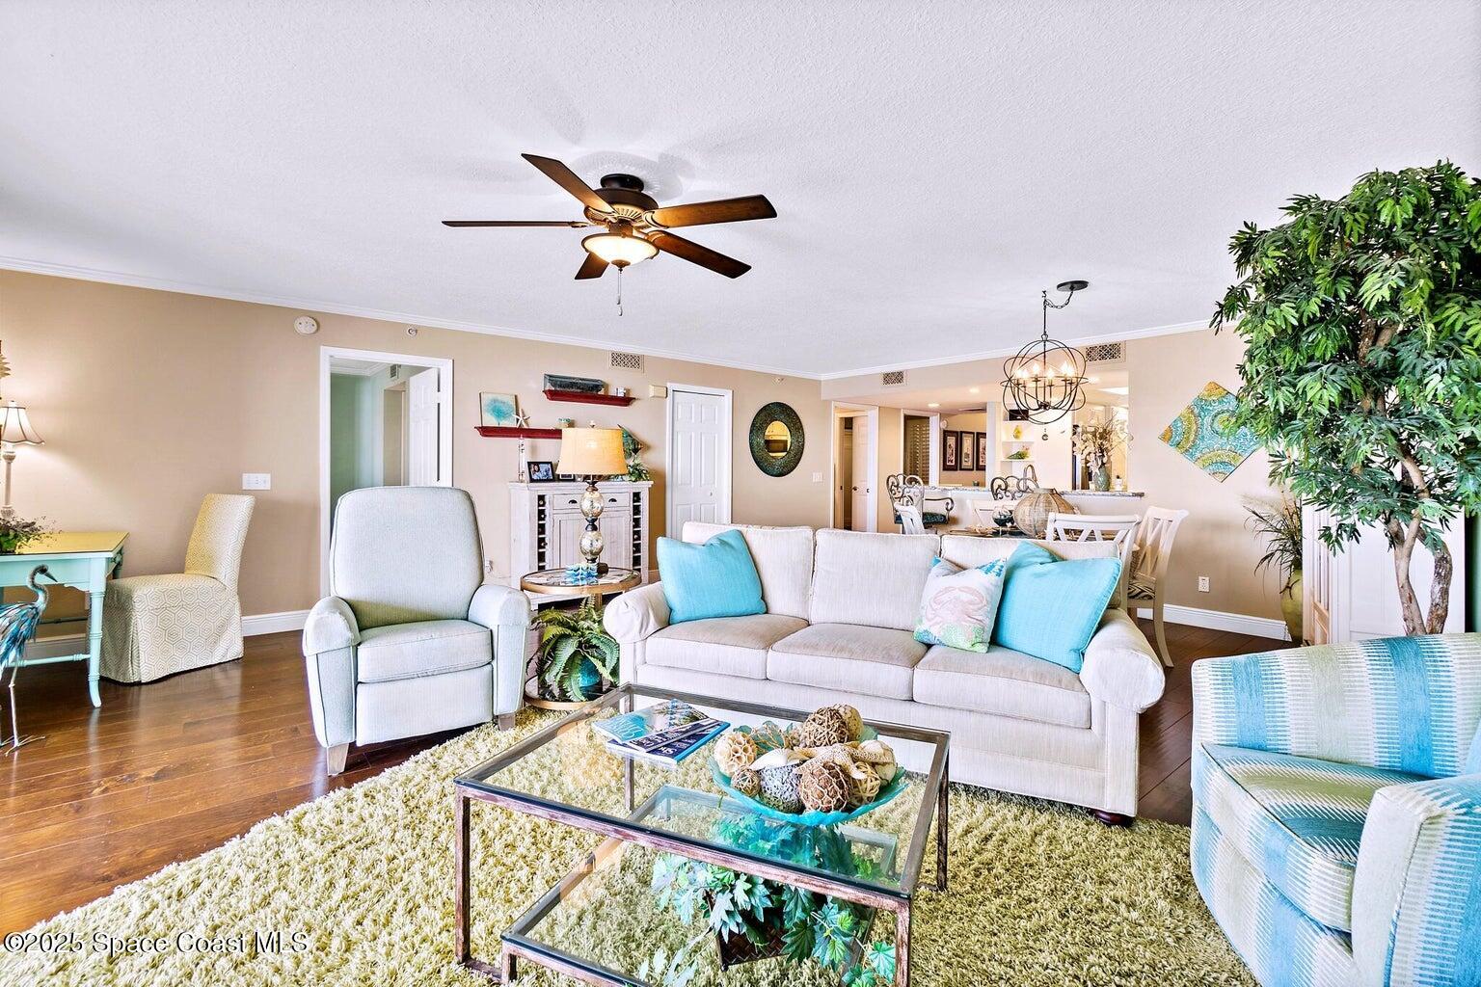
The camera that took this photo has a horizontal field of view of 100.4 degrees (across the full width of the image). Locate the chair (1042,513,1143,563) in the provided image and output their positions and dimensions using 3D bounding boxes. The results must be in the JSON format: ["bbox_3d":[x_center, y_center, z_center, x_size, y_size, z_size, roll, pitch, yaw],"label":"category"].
[{"bbox_3d":[2.013,0.587,3.619,0.470,0.966,0.560,1,2,18],"label":"chair"}]

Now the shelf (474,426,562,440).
[{"bbox_3d":[-1.889,-0.539,5.560,0.910,0.095,0.120,-2,3,-39],"label":"shelf"}]

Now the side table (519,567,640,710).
[{"bbox_3d":[-0.841,0.751,3.292,0.620,0.610,0.620,1,2,0],"label":"side table"}]

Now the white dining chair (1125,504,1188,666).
[{"bbox_3d":[2.496,0.584,4.078,0.550,0.980,0.470,1,3,12],"label":"white dining chair"}]

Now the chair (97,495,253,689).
[{"bbox_3d":[-3.347,0.524,3.710,0.490,0.990,0.580,2,2,29],"label":"chair"}]

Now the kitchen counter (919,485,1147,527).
[{"bbox_3d":[2.639,0.468,5.849,0.420,1.060,2.130,-2,3,-39],"label":"kitchen counter"}]

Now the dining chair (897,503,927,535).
[{"bbox_3d":[1.396,0.572,4.158,0.550,0.980,0.470,1,2,6],"label":"dining chair"}]

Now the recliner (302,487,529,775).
[{"bbox_3d":[-1.539,0.528,2.918,0.840,1.070,0.920,-1,2,-35],"label":"recliner"}]

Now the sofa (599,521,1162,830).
[{"bbox_3d":[0.575,0.656,2.896,2.170,0.910,0.950,1,3,23],"label":"sofa"}]

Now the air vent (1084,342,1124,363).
[{"bbox_3d":[3.129,-1.209,5.321,0.025,0.185,0.340,-2,3,-39],"label":"air vent"}]

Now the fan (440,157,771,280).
[{"bbox_3d":[-0.489,-1.116,2.538,1.330,0.390,1.330,1,2,0],"label":"fan"}]

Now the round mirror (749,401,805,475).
[{"bbox_3d":[0.474,-0.663,7.549,0.910,0.910,0.040,-2,3,-39],"label":"round mirror"}]

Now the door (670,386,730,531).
[{"bbox_3d":[-0.453,-0.099,6.853,0.780,2.050,0.050,-2,3,-39],"label":"door"}]

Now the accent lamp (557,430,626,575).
[{"bbox_3d":[-0.788,0.025,3.274,0.385,0.800,0.385,0,2,0],"label":"accent lamp"}]

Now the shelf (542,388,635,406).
[{"bbox_3d":[-1.410,-0.884,5.833,0.890,0.080,0.140,-1,3,-40],"label":"shelf"}]

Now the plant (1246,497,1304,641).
[{"bbox_3d":[3.847,0.536,4.214,0.550,1.060,0.600,-1,3,-40],"label":"plant"}]

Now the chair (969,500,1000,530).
[{"bbox_3d":[1.963,0.551,4.621,0.470,0.966,0.560,1,2,18],"label":"chair"}]

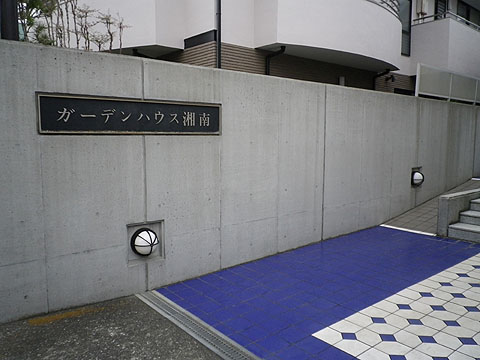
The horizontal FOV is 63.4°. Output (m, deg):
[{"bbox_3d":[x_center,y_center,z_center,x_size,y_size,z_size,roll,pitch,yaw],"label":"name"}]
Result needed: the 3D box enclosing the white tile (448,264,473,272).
[{"bbox_3d":[2.463,1.002,4.335,0.195,0.012,0.195,-6,8,-38],"label":"white tile"}]

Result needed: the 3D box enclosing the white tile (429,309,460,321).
[{"bbox_3d":[1.711,1.136,3.249,0.195,0.012,0.195,-6,8,-38],"label":"white tile"}]

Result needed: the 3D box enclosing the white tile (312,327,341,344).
[{"bbox_3d":[0.688,1.190,2.954,0.195,0.012,0.195,-6,8,-38],"label":"white tile"}]

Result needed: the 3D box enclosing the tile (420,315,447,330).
[{"bbox_3d":[1.550,1.149,3.119,0.195,0.012,0.195,-6,8,-38],"label":"tile"}]

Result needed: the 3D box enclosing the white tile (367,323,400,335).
[{"bbox_3d":[1.121,1.171,3.041,0.195,0.012,0.195,-6,8,-38],"label":"white tile"}]

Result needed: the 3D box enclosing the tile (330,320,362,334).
[{"bbox_3d":[0.840,1.169,3.065,0.195,0.012,0.195,-6,8,-38],"label":"tile"}]

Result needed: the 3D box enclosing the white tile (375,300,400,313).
[{"bbox_3d":[1.311,1.124,3.439,0.195,0.012,0.195,-6,8,-38],"label":"white tile"}]

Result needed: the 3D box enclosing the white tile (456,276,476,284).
[{"bbox_3d":[2.360,1.036,3.999,0.195,0.012,0.195,-6,8,-38],"label":"white tile"}]

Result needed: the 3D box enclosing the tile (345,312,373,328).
[{"bbox_3d":[0.996,1.153,3.186,0.195,0.012,0.195,-6,8,-38],"label":"tile"}]

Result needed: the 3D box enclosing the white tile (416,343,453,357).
[{"bbox_3d":[1.362,1.196,2.722,0.195,0.012,0.195,-6,8,-38],"label":"white tile"}]

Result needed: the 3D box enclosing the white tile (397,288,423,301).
[{"bbox_3d":[1.622,1.091,3.681,0.195,0.012,0.195,-6,8,-38],"label":"white tile"}]

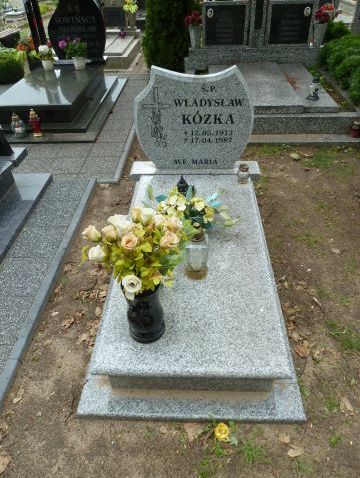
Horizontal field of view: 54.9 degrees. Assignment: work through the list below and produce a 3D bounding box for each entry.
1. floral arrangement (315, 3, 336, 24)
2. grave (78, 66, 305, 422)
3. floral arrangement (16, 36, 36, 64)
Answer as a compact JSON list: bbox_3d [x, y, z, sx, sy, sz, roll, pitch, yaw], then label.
[{"bbox_3d":[1.617,-2.509,3.855,0.200,0.170,0.180,0,41,3],"label":"floral arrangement"},{"bbox_3d":[0.066,-0.190,1.762,0.920,0.900,1.770,0,41,3],"label":"grave"},{"bbox_3d":[-1.798,-2.205,4.035,0.250,0.260,0.230,0,41,3],"label":"floral arrangement"}]

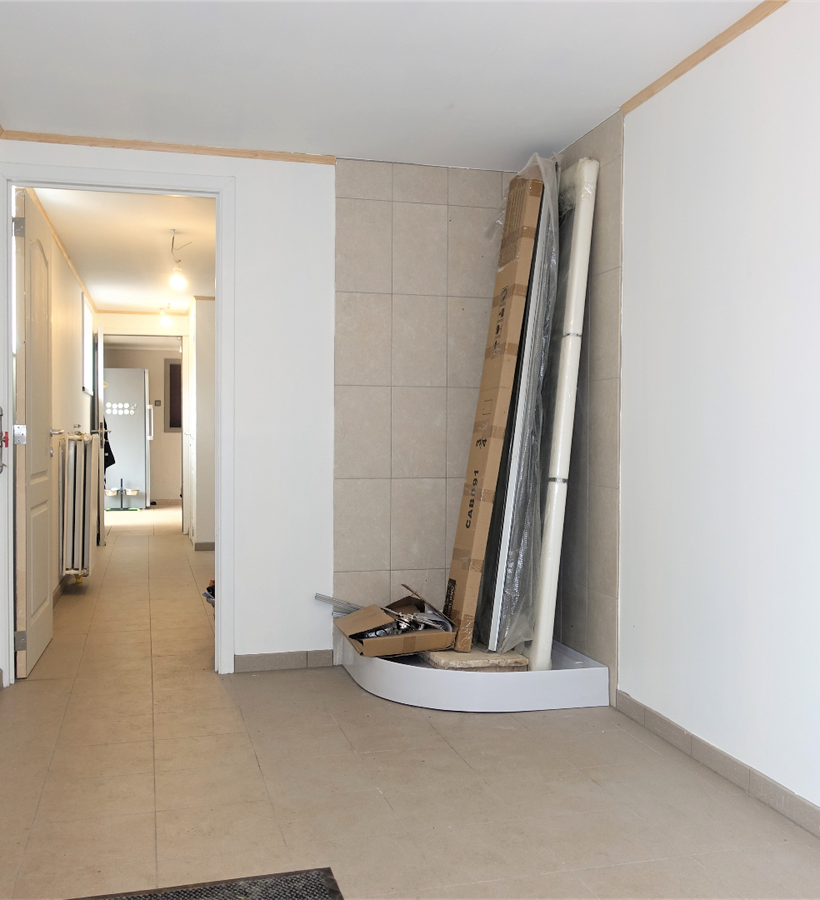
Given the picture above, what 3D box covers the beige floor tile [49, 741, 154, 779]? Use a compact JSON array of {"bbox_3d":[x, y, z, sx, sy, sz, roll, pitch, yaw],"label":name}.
[{"bbox_3d":[-0.930,0.947,2.727,0.303,0.012,0.288,0,1,-16],"label":"beige floor tile"}]

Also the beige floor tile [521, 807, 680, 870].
[{"bbox_3d":[0.484,0.982,2.278,0.302,0.010,0.302,0,1,-16],"label":"beige floor tile"}]

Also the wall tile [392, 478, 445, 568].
[{"bbox_3d":[0.038,0.325,3.952,0.253,0.400,0.010,0,1,-16],"label":"wall tile"}]

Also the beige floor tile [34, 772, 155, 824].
[{"bbox_3d":[-0.850,0.952,2.451,0.303,0.012,0.288,0,1,-16],"label":"beige floor tile"}]

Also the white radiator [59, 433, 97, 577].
[{"bbox_3d":[-2.268,0.345,6.211,0.170,0.880,0.960,0,1,-16],"label":"white radiator"}]

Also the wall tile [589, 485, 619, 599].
[{"bbox_3d":[0.733,0.344,3.400,0.010,0.405,0.253,0,1,-16],"label":"wall tile"}]

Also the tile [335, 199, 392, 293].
[{"bbox_3d":[-0.197,-0.874,3.865,0.253,0.400,0.010,0,1,-16],"label":"tile"}]

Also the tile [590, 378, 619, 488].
[{"bbox_3d":[0.730,-0.062,3.368,0.010,0.400,0.227,0,1,-16],"label":"tile"}]

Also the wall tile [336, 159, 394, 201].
[{"bbox_3d":[-0.195,-1.157,3.862,0.253,0.168,0.010,0,1,-16],"label":"wall tile"}]

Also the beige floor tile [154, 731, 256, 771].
[{"bbox_3d":[-0.636,0.940,2.791,0.301,0.010,0.286,0,1,-16],"label":"beige floor tile"}]

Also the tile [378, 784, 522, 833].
[{"bbox_3d":[0.099,0.980,2.486,0.302,0.010,0.300,0,1,-15],"label":"tile"}]

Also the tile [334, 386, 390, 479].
[{"bbox_3d":[-0.204,-0.076,3.888,0.252,0.400,0.012,0,1,-16],"label":"tile"}]

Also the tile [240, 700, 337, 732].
[{"bbox_3d":[-0.425,0.937,3.149,0.301,0.010,0.286,0,1,-16],"label":"tile"}]

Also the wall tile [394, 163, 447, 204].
[{"bbox_3d":[0.047,-1.168,3.962,0.250,0.165,0.010,0,1,-14],"label":"wall tile"}]

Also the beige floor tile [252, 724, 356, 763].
[{"bbox_3d":[-0.359,0.967,2.959,0.302,0.010,0.300,0,1,-15],"label":"beige floor tile"}]

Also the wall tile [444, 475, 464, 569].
[{"bbox_3d":[0.282,0.327,4.036,0.252,0.400,0.012,0,1,-16],"label":"wall tile"}]

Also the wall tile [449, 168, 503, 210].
[{"bbox_3d":[0.293,-1.167,4.019,0.250,0.166,0.010,0,1,-14],"label":"wall tile"}]

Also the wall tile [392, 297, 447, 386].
[{"bbox_3d":[0.044,-0.476,3.952,0.252,0.400,0.012,0,1,-16],"label":"wall tile"}]

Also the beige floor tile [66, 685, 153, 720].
[{"bbox_3d":[-1.114,0.954,3.346,0.302,0.010,0.300,0,1,-15],"label":"beige floor tile"}]

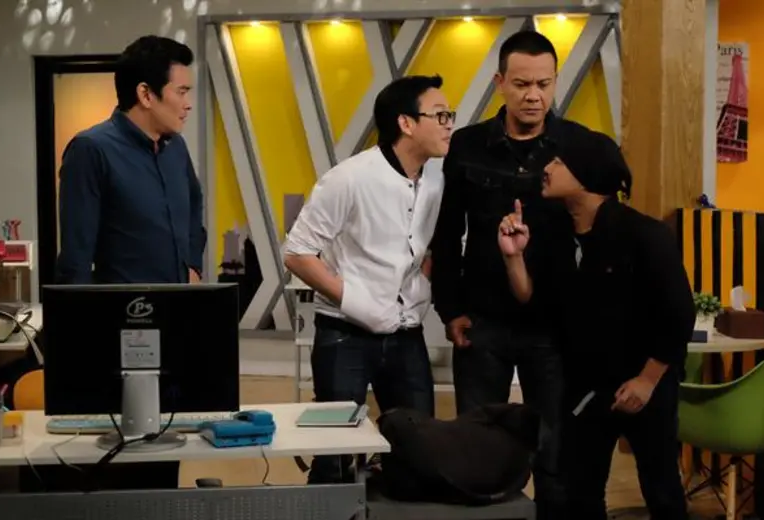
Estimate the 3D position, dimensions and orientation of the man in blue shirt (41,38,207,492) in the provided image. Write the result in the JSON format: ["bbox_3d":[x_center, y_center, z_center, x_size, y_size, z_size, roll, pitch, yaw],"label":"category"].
[{"bbox_3d":[-0.680,0.255,3.821,0.300,1.714,0.480,4,6,38],"label":"man in blue shirt"}]

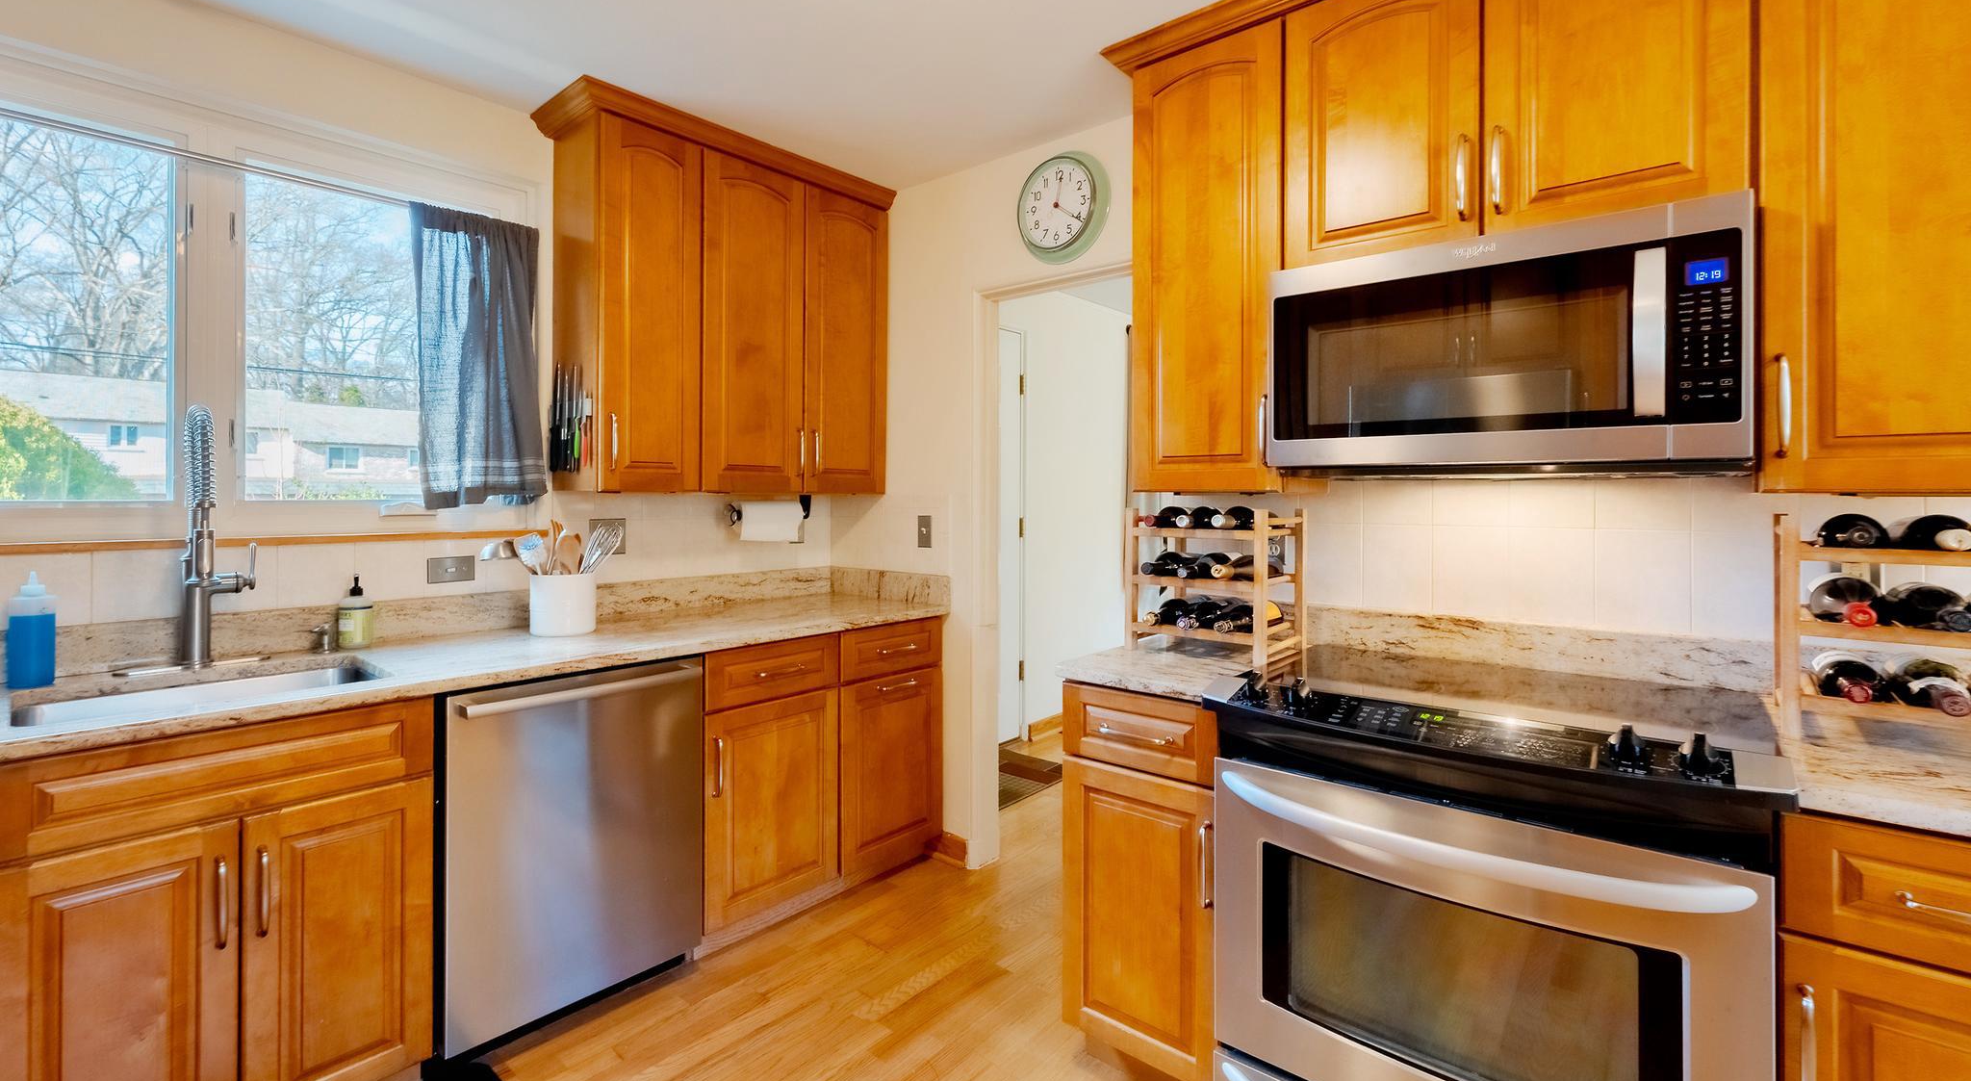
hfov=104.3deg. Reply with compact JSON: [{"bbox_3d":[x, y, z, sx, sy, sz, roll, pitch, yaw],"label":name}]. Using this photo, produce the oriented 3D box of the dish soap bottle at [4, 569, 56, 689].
[{"bbox_3d":[-2.015,0.187,1.619,0.067,0.238,0.066,2,2,37],"label":"dish soap bottle"}]

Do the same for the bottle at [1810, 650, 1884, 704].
[{"bbox_3d":[1.501,0.248,1.328,0.077,0.079,0.299,2,2,43],"label":"bottle"}]

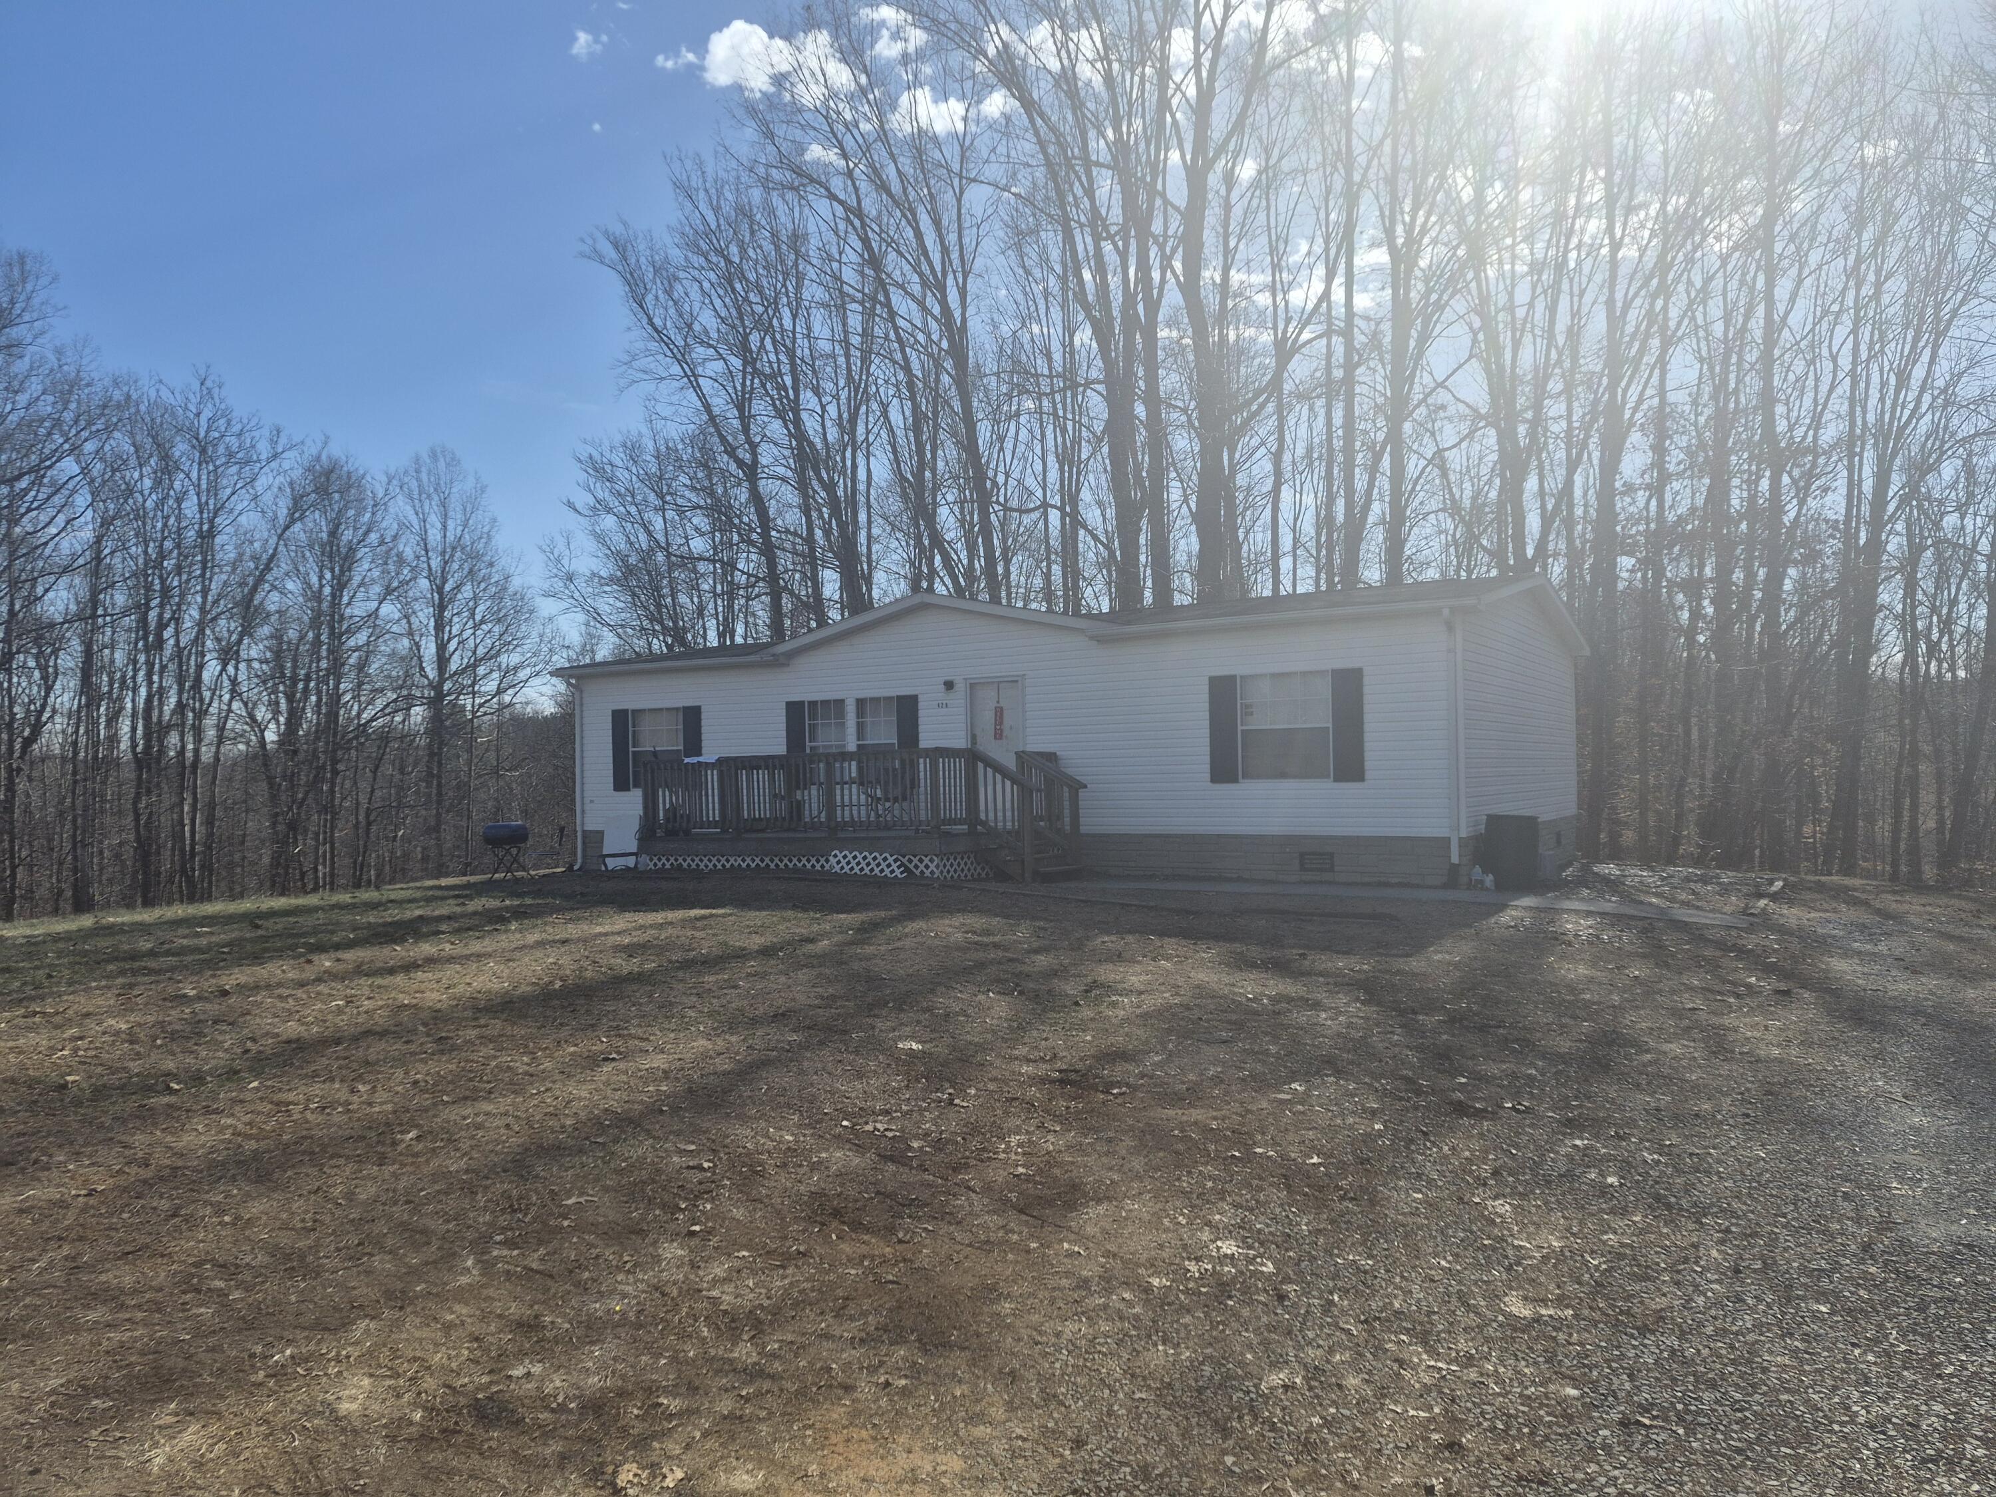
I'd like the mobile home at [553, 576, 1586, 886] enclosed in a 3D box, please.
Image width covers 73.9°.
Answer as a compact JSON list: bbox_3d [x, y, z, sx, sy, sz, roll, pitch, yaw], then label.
[{"bbox_3d":[1.200,-0.181,22.467,15.205,4.110,8.850,-2,-1,31],"label":"mobile home"}]

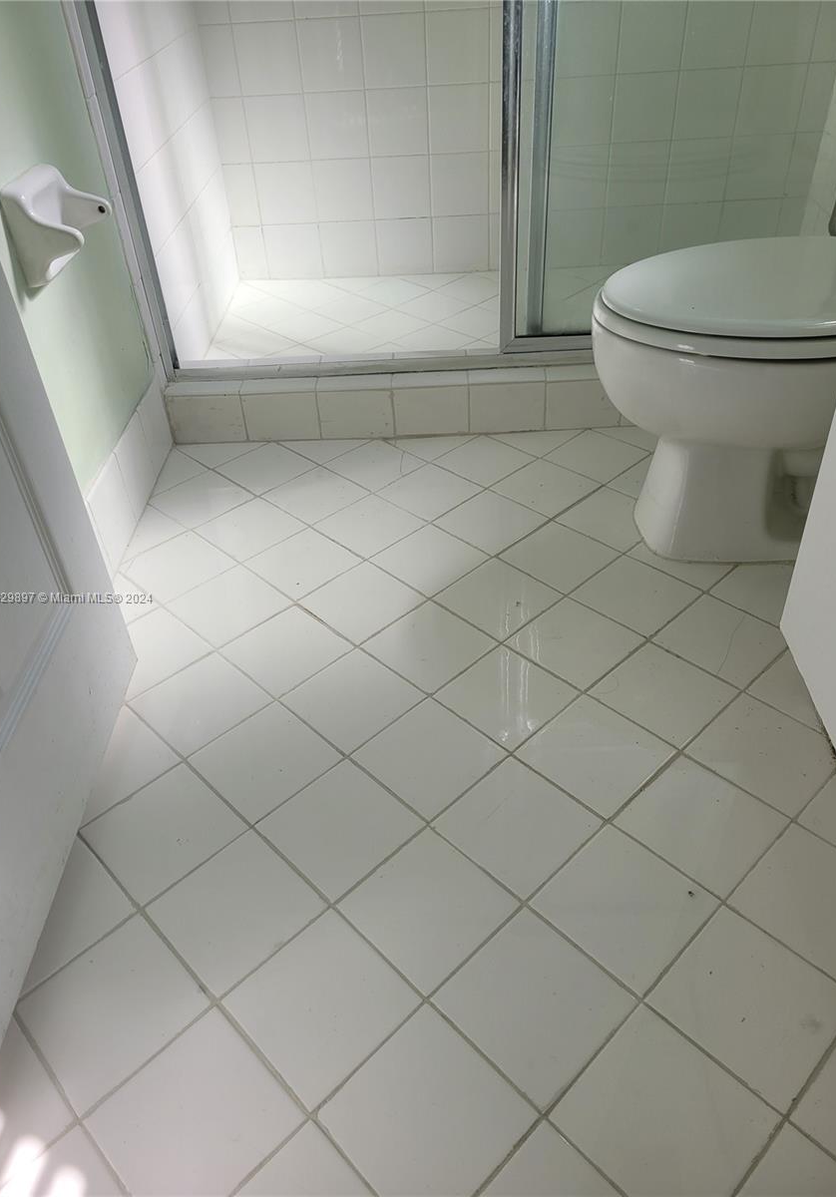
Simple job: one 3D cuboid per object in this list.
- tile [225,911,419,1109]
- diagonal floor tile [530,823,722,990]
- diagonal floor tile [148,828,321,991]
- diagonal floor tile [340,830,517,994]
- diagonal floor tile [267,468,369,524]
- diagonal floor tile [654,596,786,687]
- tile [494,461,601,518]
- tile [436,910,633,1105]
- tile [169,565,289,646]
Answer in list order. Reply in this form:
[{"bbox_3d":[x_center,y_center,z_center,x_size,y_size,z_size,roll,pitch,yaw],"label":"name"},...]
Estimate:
[{"bbox_3d":[-0.100,0.421,0.934,0.151,0.008,0.151,-33,47,-32],"label":"tile"},{"bbox_3d":[0.231,0.344,1.005,0.151,0.009,0.151,-33,47,-32],"label":"diagonal floor tile"},{"bbox_3d":[-0.205,0.351,1.012,0.151,0.009,0.151,-33,47,-32],"label":"diagonal floor tile"},{"bbox_3d":[0.011,0.349,1.015,0.151,0.008,0.151,-33,47,-32],"label":"diagonal floor tile"},{"bbox_3d":[-0.192,-0.192,1.690,0.148,0.009,0.148,-33,47,-32],"label":"diagonal floor tile"},{"bbox_3d":[0.452,0.063,1.325,0.151,0.009,0.151,-33,47,-32],"label":"diagonal floor tile"},{"bbox_3d":[0.239,-0.203,1.674,0.148,0.009,0.148,-33,47,-32],"label":"tile"},{"bbox_3d":[0.118,0.411,0.916,0.148,0.009,0.148,-33,47,-32],"label":"tile"},{"bbox_3d":[-0.309,0.014,1.454,0.151,0.009,0.151,-33,47,-32],"label":"tile"}]

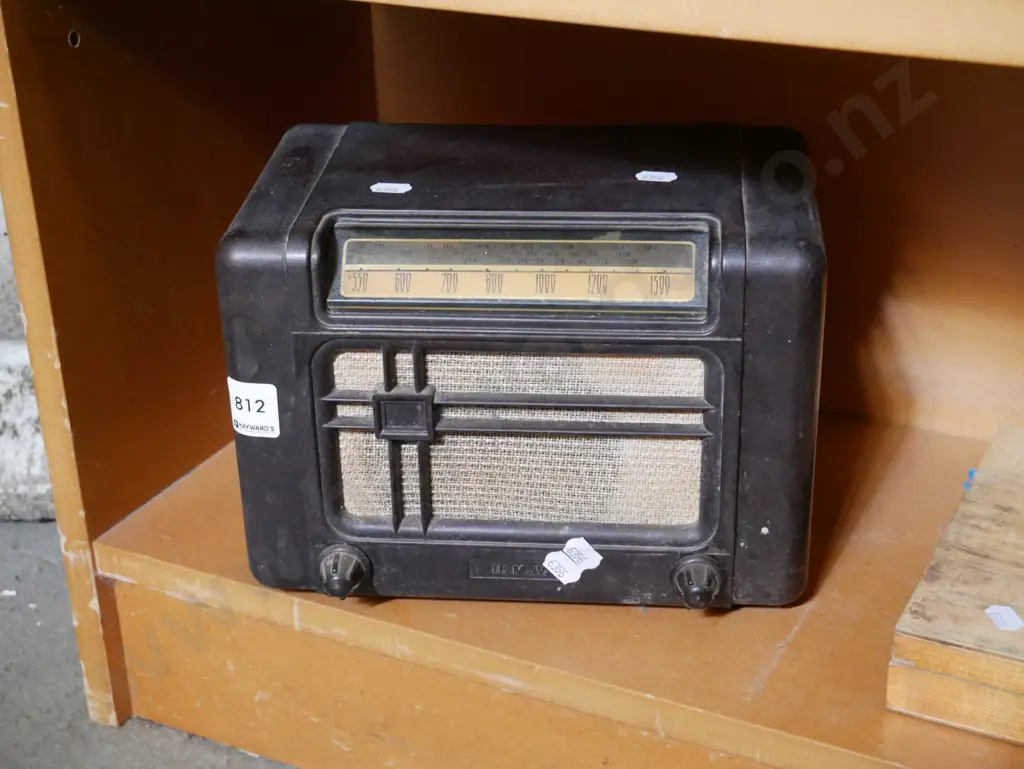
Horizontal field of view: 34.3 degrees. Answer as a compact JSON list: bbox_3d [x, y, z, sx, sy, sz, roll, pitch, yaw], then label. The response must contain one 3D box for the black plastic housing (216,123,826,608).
[{"bbox_3d":[0.014,-0.015,1.077,0.356,0.241,0.229,1,27,5],"label":"black plastic housing"}]

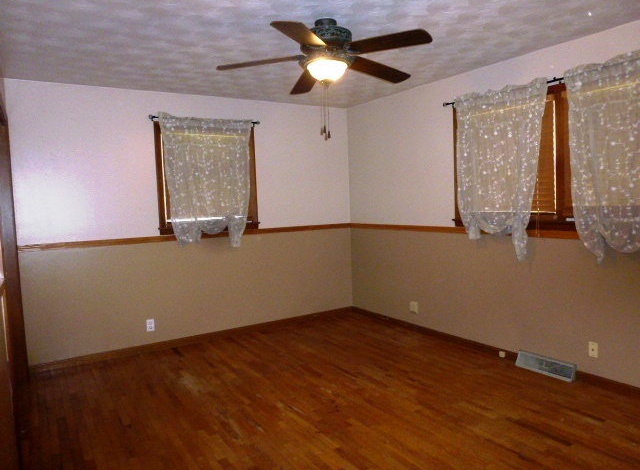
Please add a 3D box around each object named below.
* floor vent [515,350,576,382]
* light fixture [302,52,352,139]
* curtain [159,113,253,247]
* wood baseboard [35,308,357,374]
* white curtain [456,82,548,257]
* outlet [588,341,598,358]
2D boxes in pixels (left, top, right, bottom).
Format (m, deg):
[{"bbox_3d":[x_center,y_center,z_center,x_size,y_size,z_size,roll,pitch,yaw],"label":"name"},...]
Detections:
[{"bbox_3d":[1.719,1.002,3.402,0.066,0.116,0.440,-5,5,-33],"label":"floor vent"},{"bbox_3d":[0.052,-0.814,2.690,0.280,0.460,0.280,-2,4,0],"label":"light fixture"},{"bbox_3d":[-1.062,-0.509,4.357,0.930,1.270,0.100,-5,5,-33],"label":"curtain"},{"bbox_3d":[-0.997,1.021,4.564,3.350,0.087,0.020,-5,5,-33],"label":"wood baseboard"},{"bbox_3d":[1.431,-0.479,3.574,0.100,1.350,0.840,-5,5,-33],"label":"white curtain"},{"bbox_3d":[1.922,0.812,3.119,0.008,0.112,0.067,-5,5,-33],"label":"outlet"}]

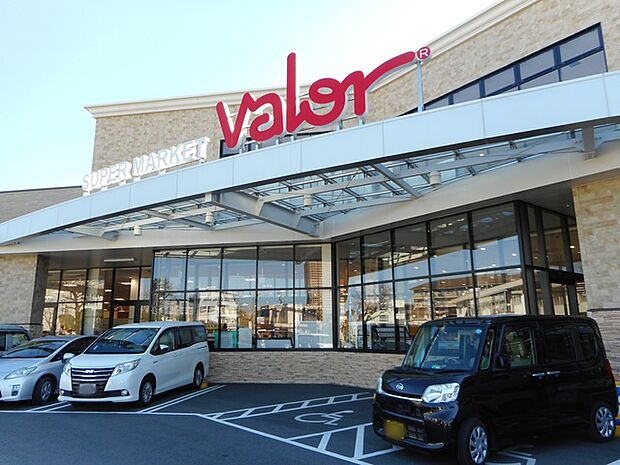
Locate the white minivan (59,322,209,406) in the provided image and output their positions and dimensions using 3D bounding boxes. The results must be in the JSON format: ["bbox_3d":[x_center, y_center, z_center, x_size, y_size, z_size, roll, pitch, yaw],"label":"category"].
[{"bbox_3d":[-4.155,3.210,11.490,1.740,1.825,4.690,-2,-12,9],"label":"white minivan"}]

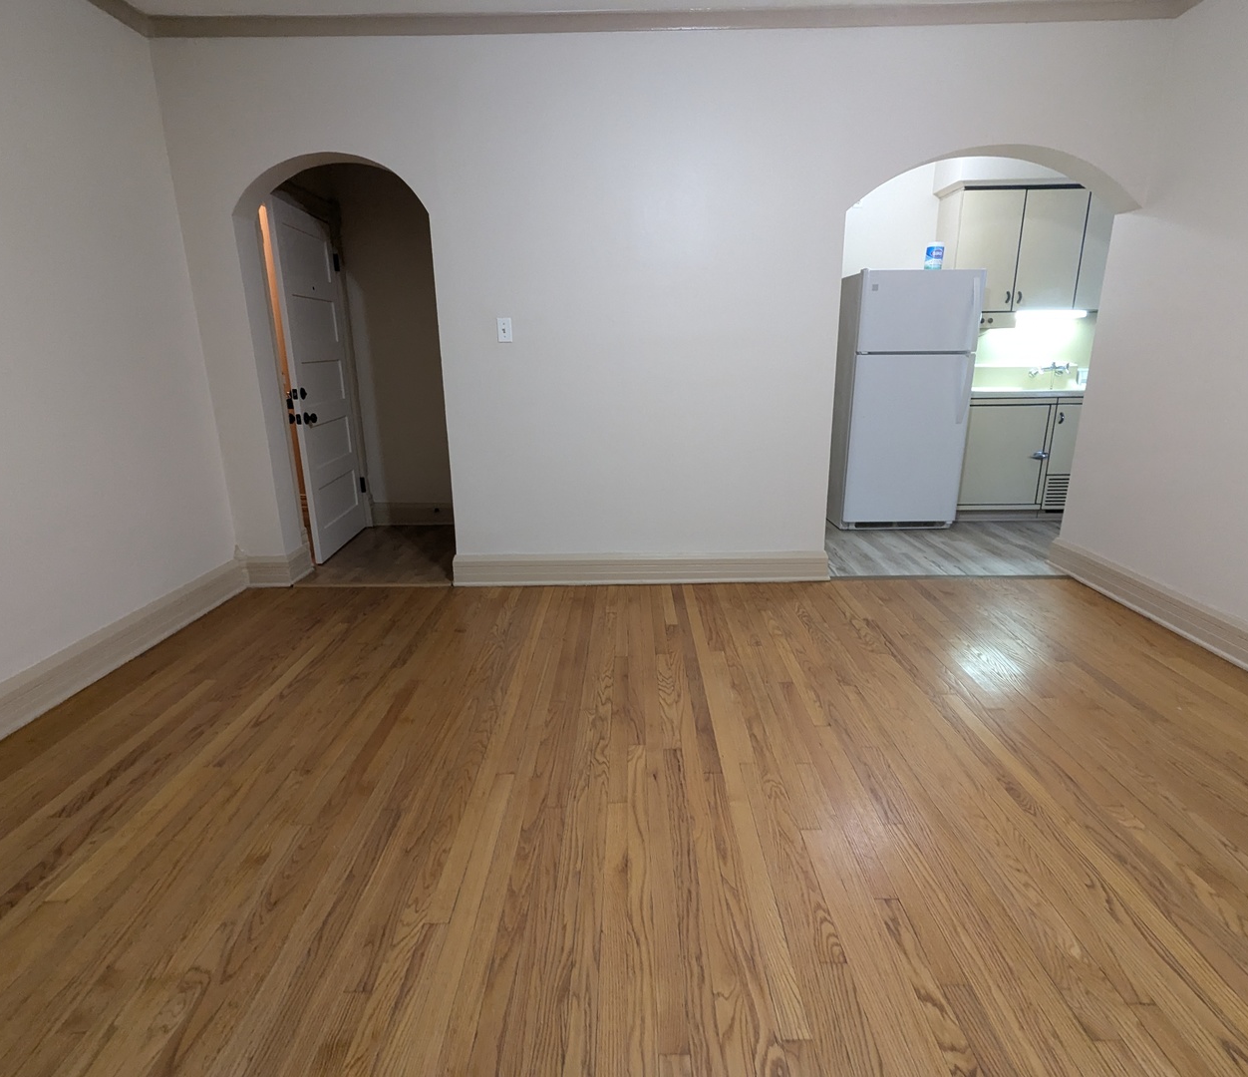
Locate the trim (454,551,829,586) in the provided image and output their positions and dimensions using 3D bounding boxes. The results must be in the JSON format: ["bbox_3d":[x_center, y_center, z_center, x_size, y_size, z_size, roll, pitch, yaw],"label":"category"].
[{"bbox_3d":[0.094,0.165,3.640,2.072,0.174,0.028,-1,16,0],"label":"trim"}]

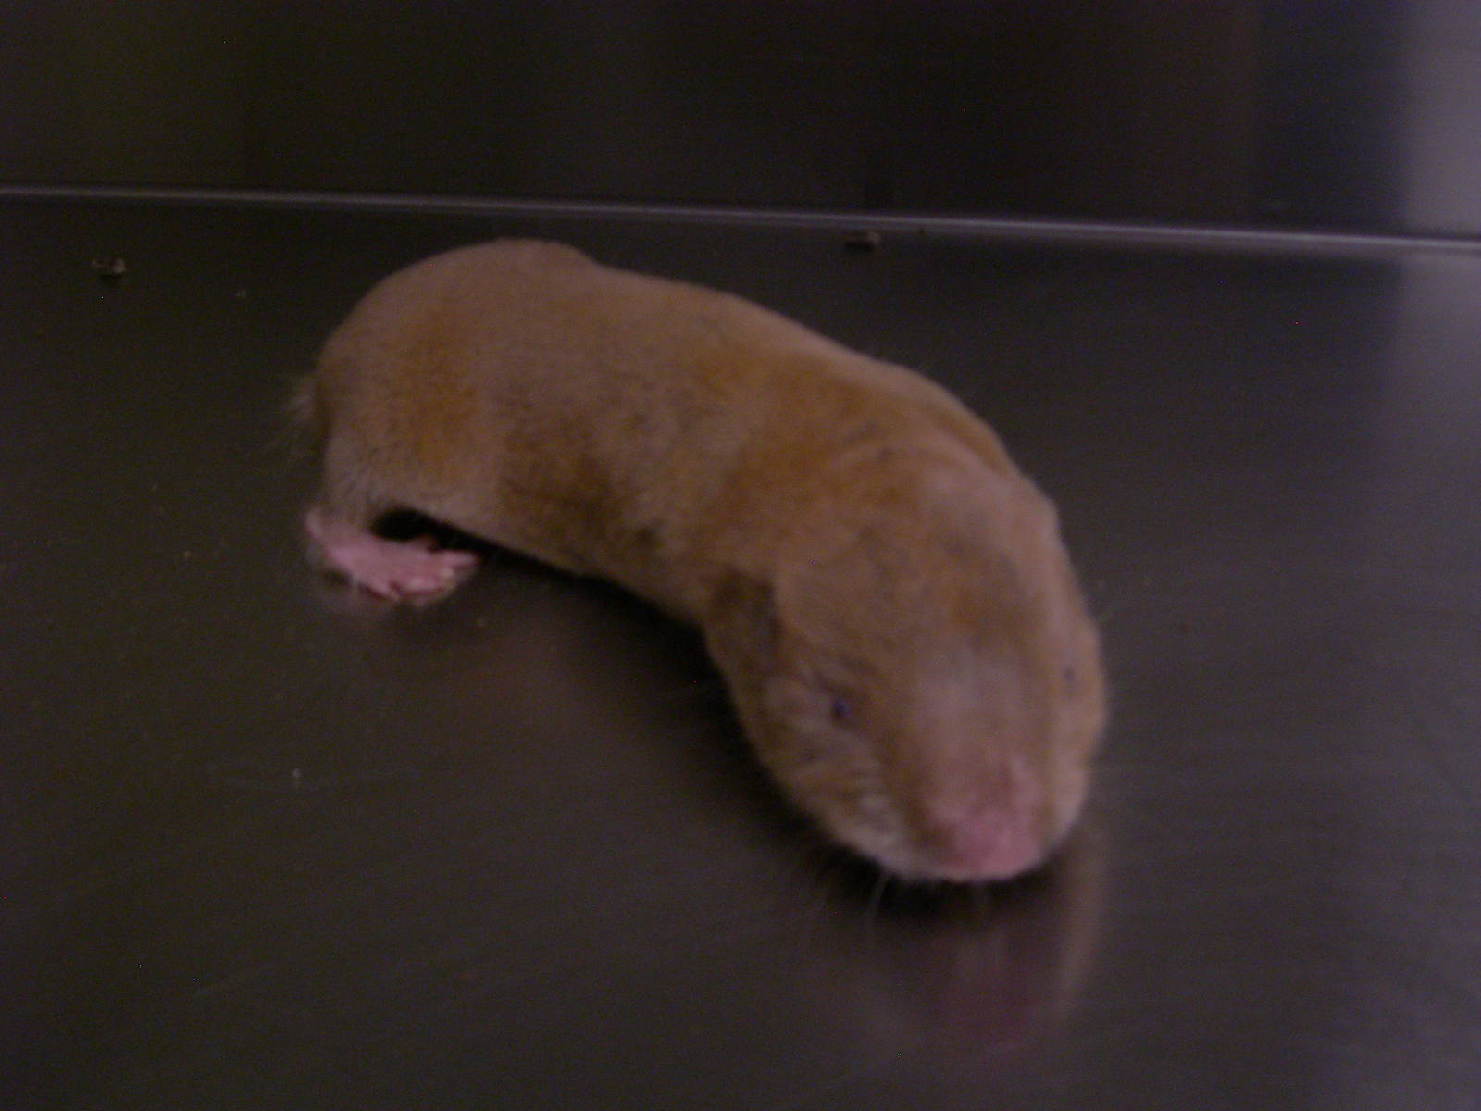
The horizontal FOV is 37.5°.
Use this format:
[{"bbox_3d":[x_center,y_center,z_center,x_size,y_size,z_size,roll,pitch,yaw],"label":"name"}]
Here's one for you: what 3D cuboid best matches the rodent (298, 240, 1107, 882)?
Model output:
[{"bbox_3d":[-0.006,-0.008,0.241,0.053,0.037,0.117,-20,36,-32],"label":"rodent"}]

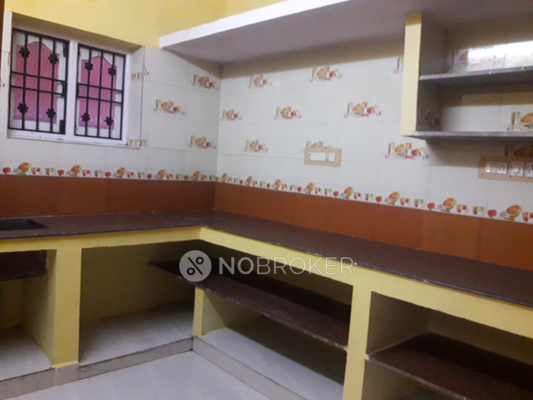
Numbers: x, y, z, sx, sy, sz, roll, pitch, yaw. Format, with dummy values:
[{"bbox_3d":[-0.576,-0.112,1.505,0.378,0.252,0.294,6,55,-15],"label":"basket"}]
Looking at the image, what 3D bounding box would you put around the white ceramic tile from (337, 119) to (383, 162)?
[{"bbox_3d":[0.579,-0.363,2.692,0.010,0.245,0.322,-1,7,-43],"label":"white ceramic tile"}]

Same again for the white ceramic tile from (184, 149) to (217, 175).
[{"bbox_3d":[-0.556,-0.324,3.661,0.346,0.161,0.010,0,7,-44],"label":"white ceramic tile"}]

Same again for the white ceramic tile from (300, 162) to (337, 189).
[{"bbox_3d":[0.345,-0.199,2.942,0.010,0.158,0.322,-1,7,-43],"label":"white ceramic tile"}]

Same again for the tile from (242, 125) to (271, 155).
[{"bbox_3d":[-0.083,-0.475,3.422,0.010,0.250,0.324,0,7,-44],"label":"tile"}]

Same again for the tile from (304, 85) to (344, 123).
[{"bbox_3d":[0.349,-0.600,2.689,0.010,0.229,0.295,-1,7,-44],"label":"tile"}]

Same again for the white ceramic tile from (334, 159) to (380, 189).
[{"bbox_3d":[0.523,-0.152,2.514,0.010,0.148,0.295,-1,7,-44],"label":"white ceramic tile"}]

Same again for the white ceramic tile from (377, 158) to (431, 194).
[{"bbox_3d":[0.785,-0.126,2.478,0.010,0.158,0.322,-1,7,-43],"label":"white ceramic tile"}]

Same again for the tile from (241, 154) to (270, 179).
[{"bbox_3d":[-0.096,-0.271,3.406,0.010,0.158,0.322,-1,7,-43],"label":"tile"}]

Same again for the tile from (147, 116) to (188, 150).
[{"bbox_3d":[-0.721,-0.486,3.126,0.295,0.229,0.010,-1,7,-44],"label":"tile"}]

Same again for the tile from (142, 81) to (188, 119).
[{"bbox_3d":[-0.704,-0.714,3.106,0.295,0.229,0.010,-1,7,-44],"label":"tile"}]

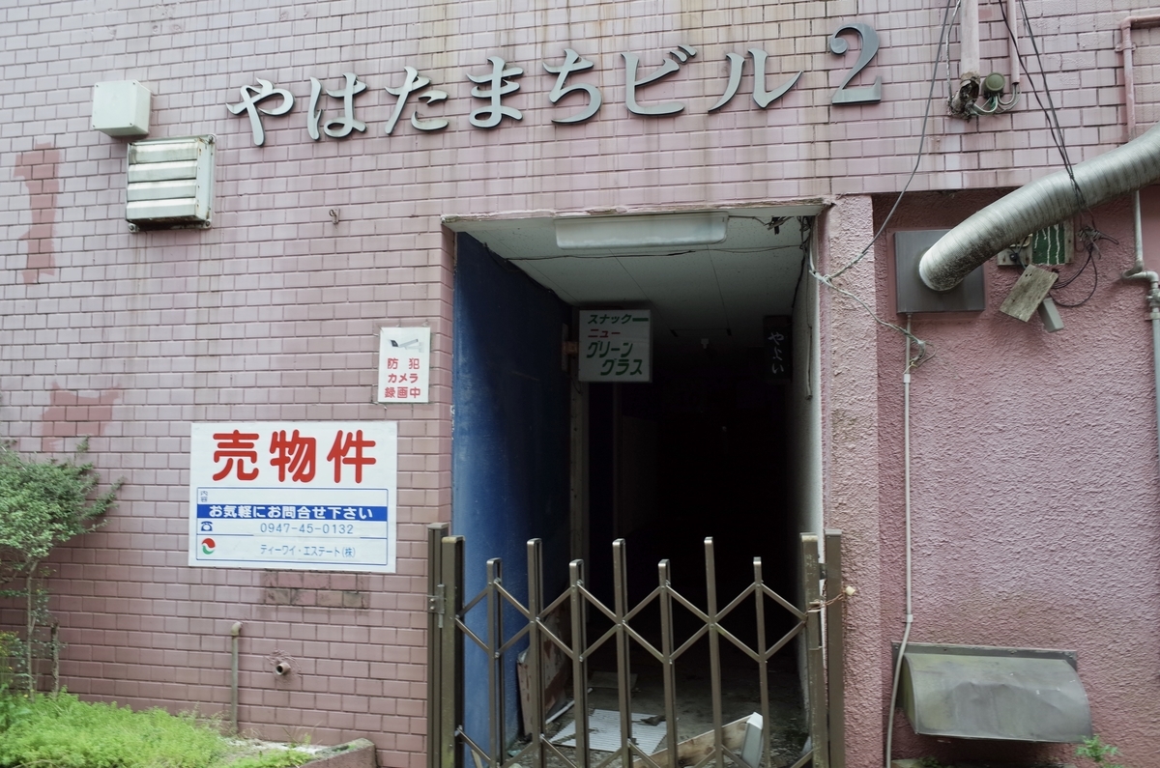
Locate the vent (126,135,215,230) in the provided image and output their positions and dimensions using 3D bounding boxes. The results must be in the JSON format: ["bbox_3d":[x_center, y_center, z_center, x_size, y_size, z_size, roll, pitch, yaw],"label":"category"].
[{"bbox_3d":[-1.780,-0.867,3.860,0.414,0.414,0.085,-1,-3,12],"label":"vent"}]

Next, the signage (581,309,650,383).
[{"bbox_3d":[0.221,-0.240,5.719,0.454,0.451,0.110,-1,-3,8],"label":"signage"}]

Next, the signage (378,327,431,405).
[{"bbox_3d":[-0.705,-0.076,3.615,0.216,0.300,0.010,-1,-3,12],"label":"signage"}]

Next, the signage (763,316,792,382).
[{"bbox_3d":[1.437,-0.256,6.536,0.195,0.469,0.090,-1,-3,12],"label":"signage"}]

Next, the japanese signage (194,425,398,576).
[{"bbox_3d":[-1.189,0.460,3.695,0.929,0.601,0.010,-1,-3,12],"label":"japanese signage"}]

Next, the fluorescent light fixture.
[{"bbox_3d":[0.248,-0.610,3.571,0.674,0.098,0.150,-1,-3,12],"label":"fluorescent light fixture"}]

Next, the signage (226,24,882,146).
[{"bbox_3d":[-0.204,-1.153,3.550,2.656,0.304,0.035,-1,-3,12],"label":"signage"}]

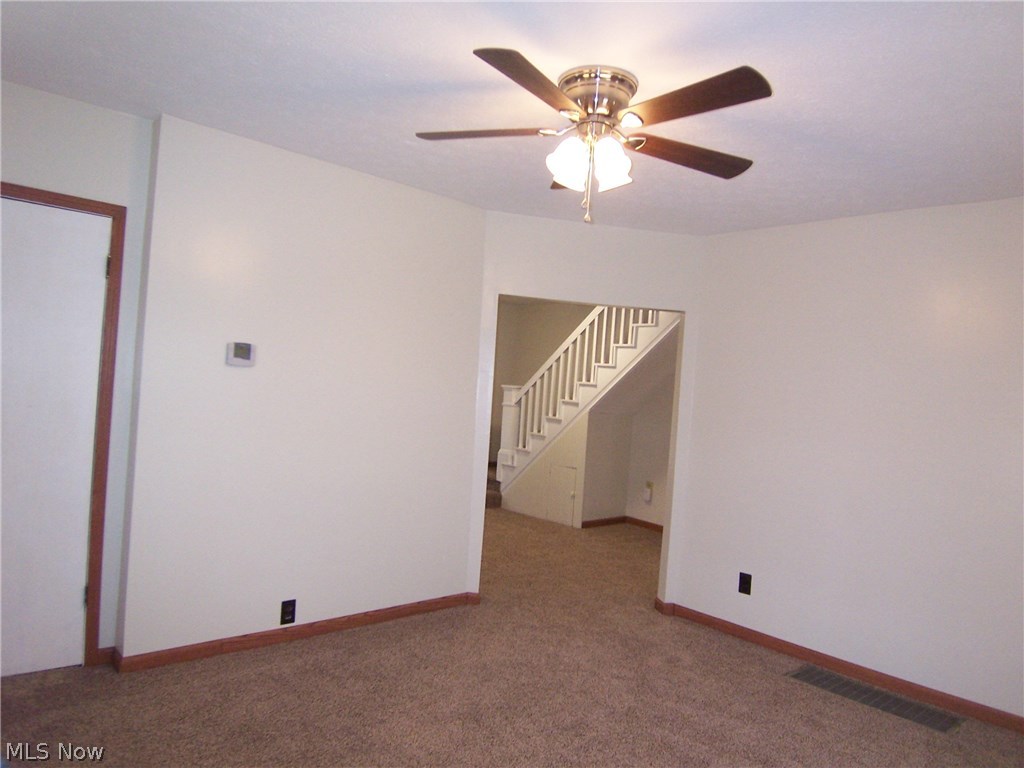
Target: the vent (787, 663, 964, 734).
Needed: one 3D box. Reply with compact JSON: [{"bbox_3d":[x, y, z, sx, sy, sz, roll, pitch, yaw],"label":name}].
[{"bbox_3d":[1.736,1.496,3.275,0.244,0.015,0.701,4,0,-44],"label":"vent"}]

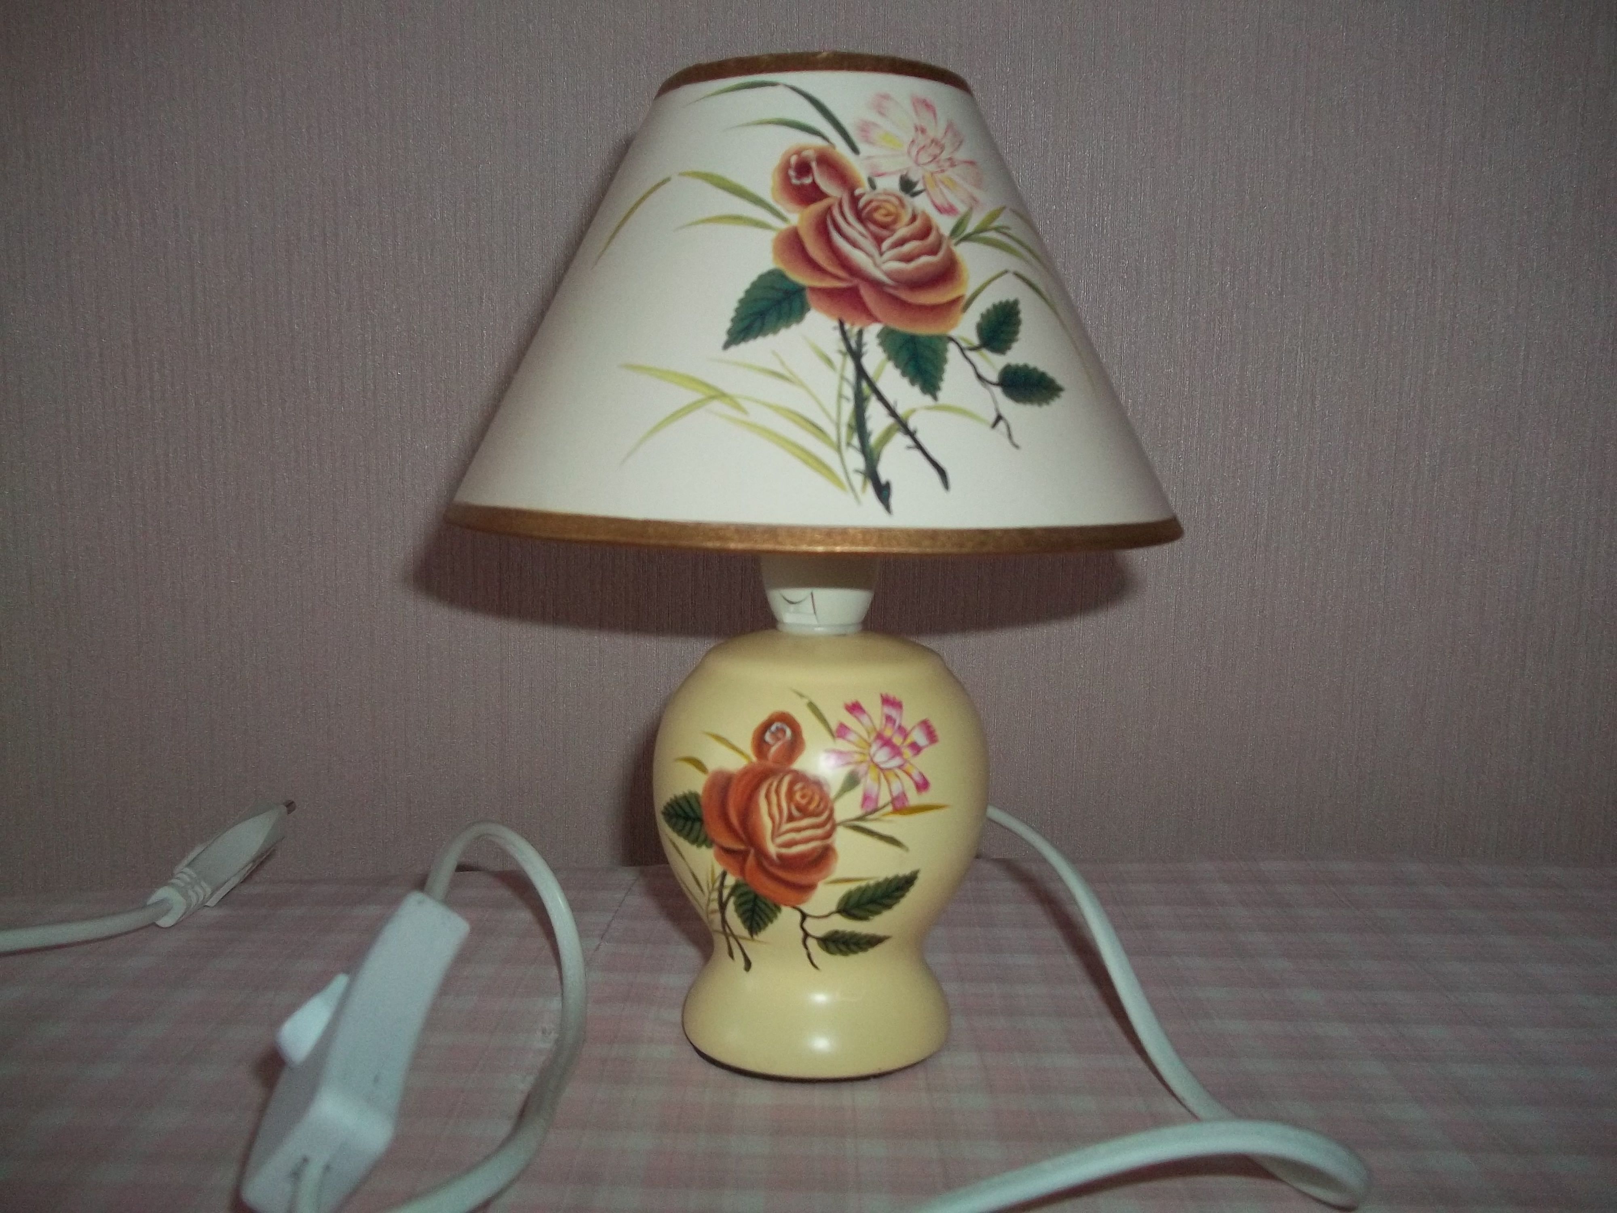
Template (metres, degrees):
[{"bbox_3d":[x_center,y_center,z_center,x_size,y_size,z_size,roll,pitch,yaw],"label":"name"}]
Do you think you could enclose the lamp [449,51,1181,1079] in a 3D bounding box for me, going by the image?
[{"bbox_3d":[0.001,-0.007,0.383,0.183,0.241,0.183,0,8,-2],"label":"lamp"}]

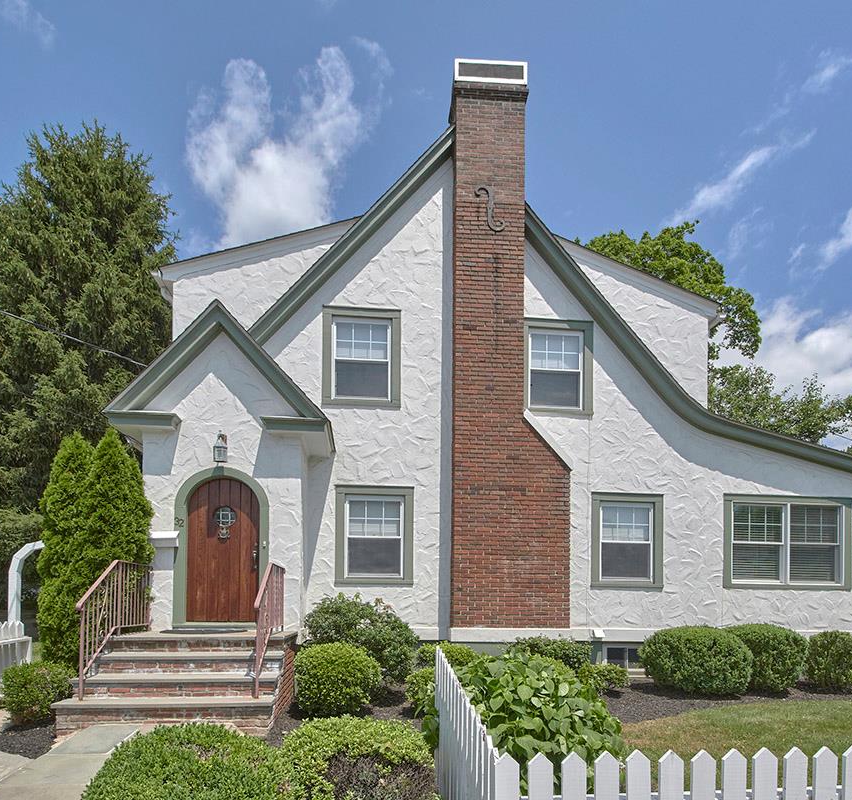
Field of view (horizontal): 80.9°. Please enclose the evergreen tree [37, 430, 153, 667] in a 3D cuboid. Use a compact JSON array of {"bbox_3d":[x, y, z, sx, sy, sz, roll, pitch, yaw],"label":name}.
[{"bbox_3d":[-4.177,1.984,6.300,1.350,3.200,1.150,0,-3,-4],"label":"evergreen tree"}]

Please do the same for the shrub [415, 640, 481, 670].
[{"bbox_3d":[0.290,3.476,6.750,0.900,0.500,0.750,0,-3,-4],"label":"shrub"}]

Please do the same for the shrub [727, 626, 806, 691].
[{"bbox_3d":[4.773,3.638,7.050,1.050,0.920,1.050,0,-3,-4],"label":"shrub"}]

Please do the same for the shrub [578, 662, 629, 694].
[{"bbox_3d":[2.308,3.614,6.500,0.740,0.430,0.680,0,-3,-4],"label":"shrub"}]

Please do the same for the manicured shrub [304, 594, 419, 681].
[{"bbox_3d":[-0.877,3.244,6.800,1.500,1.200,1.250,0,-3,-4],"label":"manicured shrub"}]

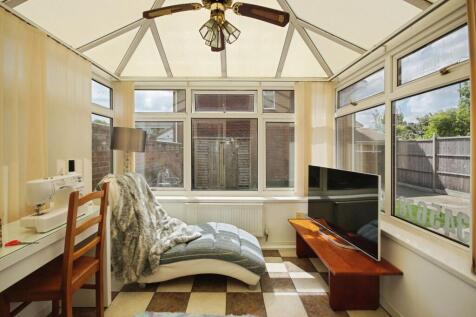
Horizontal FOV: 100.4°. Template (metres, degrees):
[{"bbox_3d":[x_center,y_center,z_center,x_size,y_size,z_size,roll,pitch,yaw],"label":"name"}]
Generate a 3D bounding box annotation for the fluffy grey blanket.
[{"bbox_3d":[-0.815,0.602,1.975,0.790,0.920,0.570,0,2,-2],"label":"fluffy grey blanket"}]

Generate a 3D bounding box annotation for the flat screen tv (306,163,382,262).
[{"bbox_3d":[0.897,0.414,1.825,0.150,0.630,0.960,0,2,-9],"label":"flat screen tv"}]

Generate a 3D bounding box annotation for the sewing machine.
[{"bbox_3d":[-1.070,0.232,1.181,0.180,0.275,0.390,0,2,-2],"label":"sewing machine"}]

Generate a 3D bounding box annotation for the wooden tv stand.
[{"bbox_3d":[0.868,0.943,1.872,0.468,0.362,1.080,0,2,-2],"label":"wooden tv stand"}]

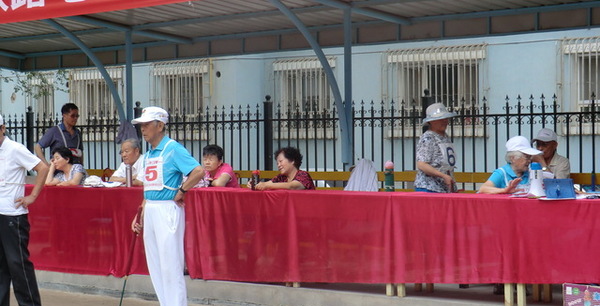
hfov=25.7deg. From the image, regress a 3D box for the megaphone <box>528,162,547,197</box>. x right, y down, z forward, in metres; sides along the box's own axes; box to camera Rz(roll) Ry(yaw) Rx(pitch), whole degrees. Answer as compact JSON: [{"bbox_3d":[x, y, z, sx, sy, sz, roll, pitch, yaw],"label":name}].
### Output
[{"bbox_3d":[1.720,0.192,9.520,0.150,0.250,0.140,-1,0,-30],"label":"megaphone"}]

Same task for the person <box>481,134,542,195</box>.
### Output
[{"bbox_3d":[1.654,0.476,10.300,0.540,1.240,0.680,-1,0,-21],"label":"person"}]

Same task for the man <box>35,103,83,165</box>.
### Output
[{"bbox_3d":[-2.682,0.272,14.750,0.560,1.680,0.380,-1,0,-36],"label":"man"}]

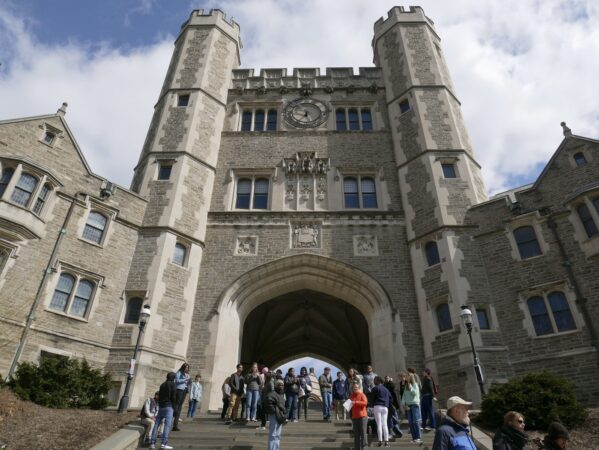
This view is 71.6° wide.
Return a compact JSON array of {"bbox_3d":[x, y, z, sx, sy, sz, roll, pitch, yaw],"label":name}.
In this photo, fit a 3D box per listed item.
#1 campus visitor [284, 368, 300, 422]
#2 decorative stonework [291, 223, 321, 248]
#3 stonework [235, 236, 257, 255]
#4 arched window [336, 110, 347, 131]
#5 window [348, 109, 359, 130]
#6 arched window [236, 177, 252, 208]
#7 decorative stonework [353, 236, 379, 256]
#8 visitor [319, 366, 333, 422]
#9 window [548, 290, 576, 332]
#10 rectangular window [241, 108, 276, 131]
[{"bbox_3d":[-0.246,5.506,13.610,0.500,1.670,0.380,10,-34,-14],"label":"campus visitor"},{"bbox_3d":[0.346,0.516,20.583,1.484,1.472,0.250,0,-32,2],"label":"decorative stonework"},{"bbox_3d":[-2.469,1.030,19.363,1.140,1.063,0.200,0,-34,1],"label":"stonework"},{"bbox_3d":[2.460,-6.115,24.419,0.619,1.854,0.220,0,-34,1],"label":"arched window"},{"bbox_3d":[3.251,-6.315,24.879,0.656,1.873,0.250,0,-32,2],"label":"window"},{"bbox_3d":[-2.932,-1.690,22.214,0.789,1.981,0.250,0,-32,2],"label":"arched window"},{"bbox_3d":[3.088,1.021,19.230,1.148,1.082,0.200,0,-34,1],"label":"decorative stonework"},{"bbox_3d":[0.917,5.640,13.972,0.480,1.690,0.350,13,-35,-18],"label":"visitor"},{"bbox_3d":[9.872,3.231,15.609,0.647,1.507,0.200,-27,-41,37],"label":"window"},{"bbox_3d":[-2.410,-6.344,25.065,2.133,1.888,0.250,0,-32,2],"label":"rectangular window"}]

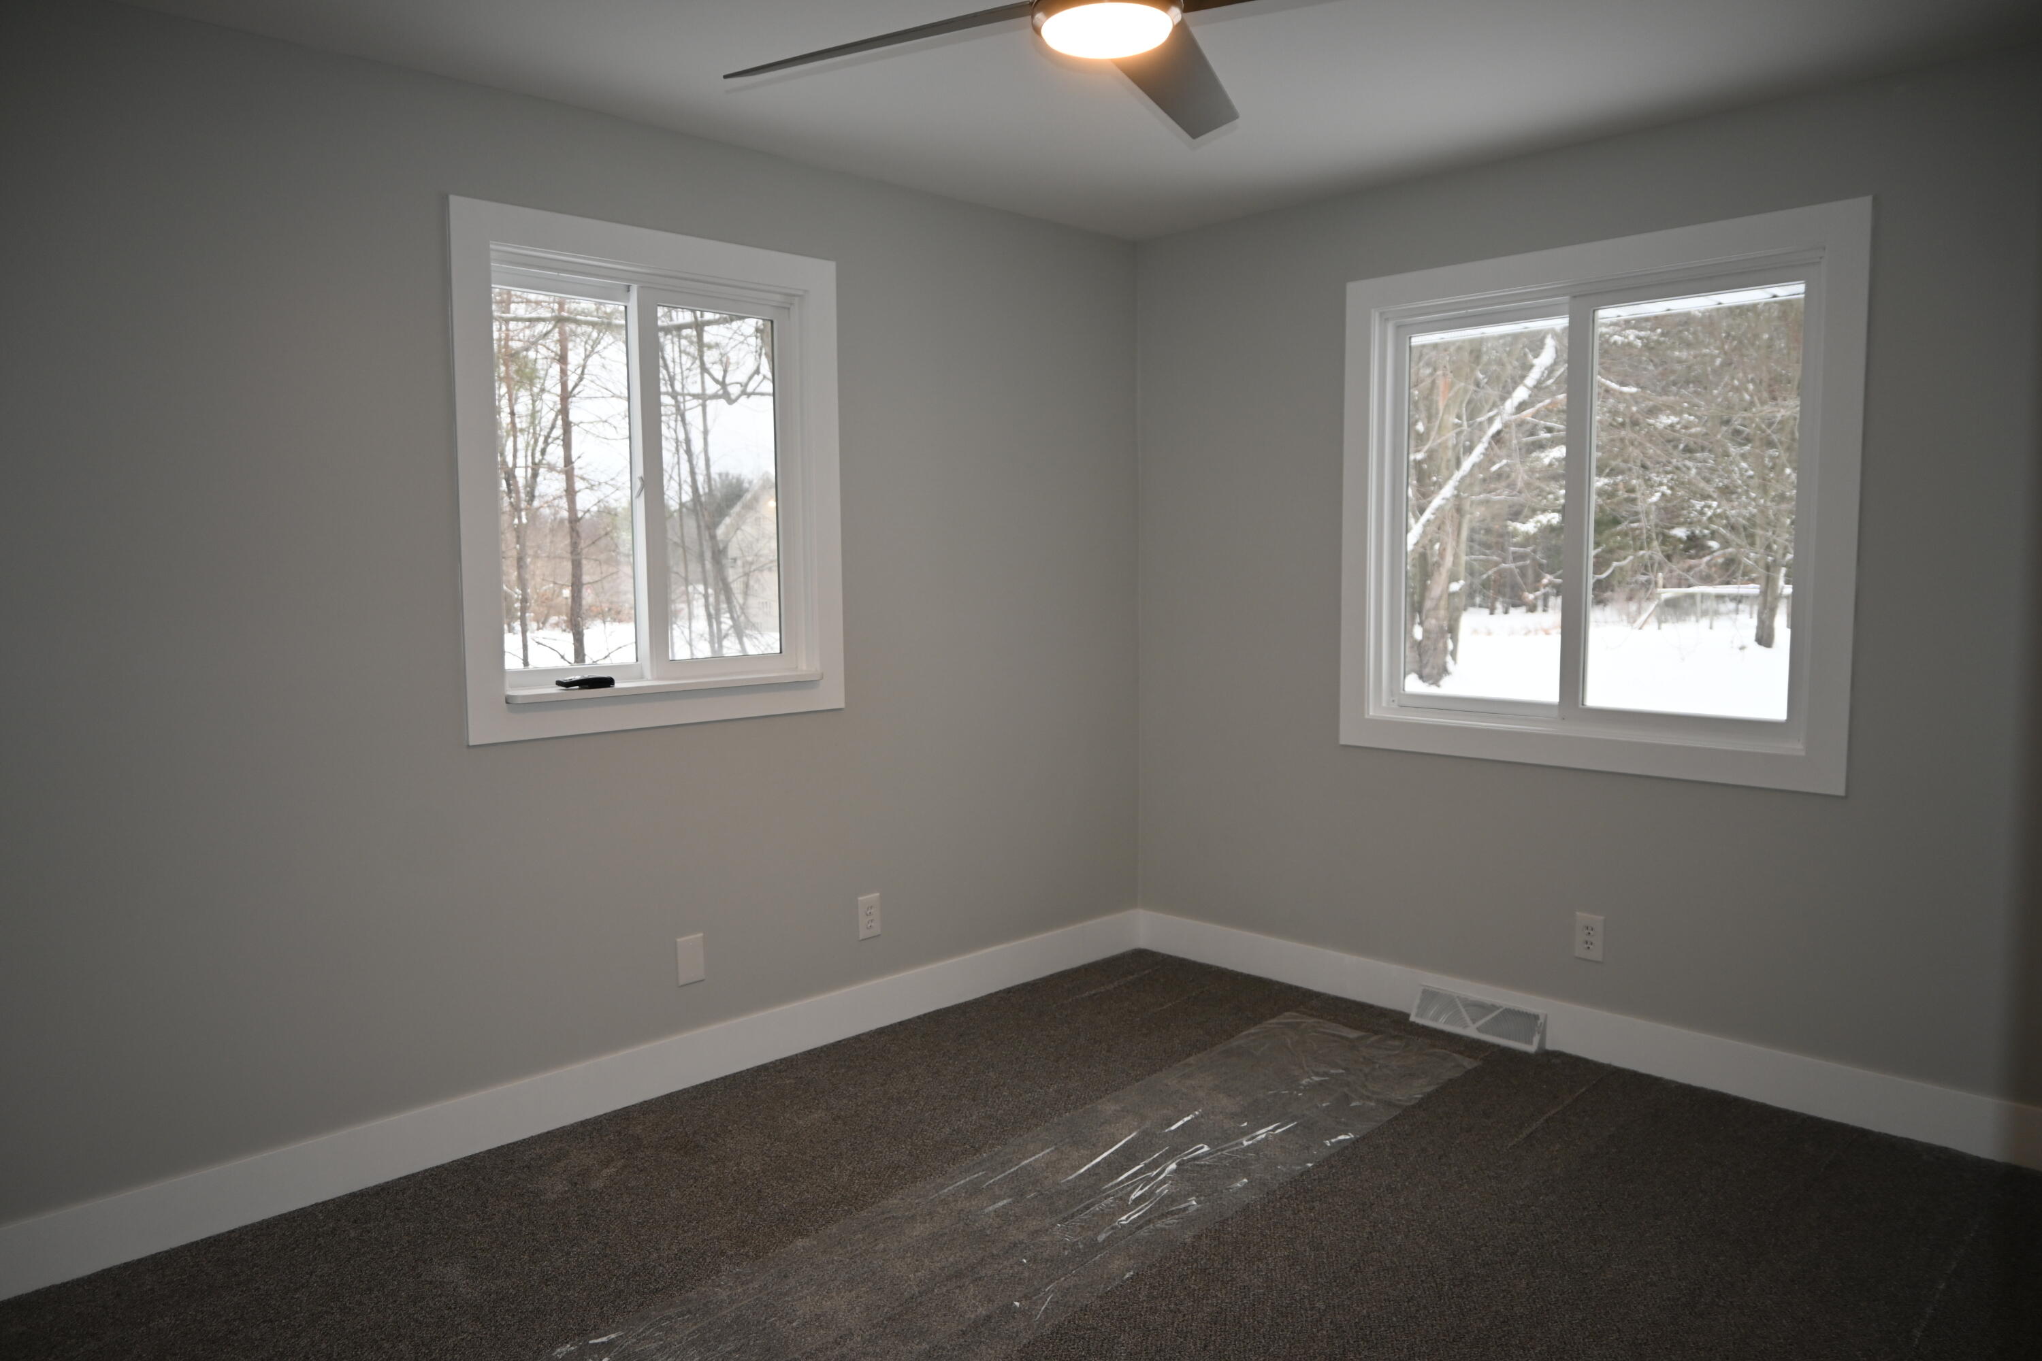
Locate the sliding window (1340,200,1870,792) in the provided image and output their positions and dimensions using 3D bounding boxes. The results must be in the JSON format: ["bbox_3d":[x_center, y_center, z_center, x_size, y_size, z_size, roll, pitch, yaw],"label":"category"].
[{"bbox_3d":[1.472,-0.452,3.630,0.090,1.369,1.353,-5,7,-45],"label":"sliding window"}]

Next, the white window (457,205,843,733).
[{"bbox_3d":[-0.878,-0.492,3.398,1.051,1.215,0.050,-5,7,-45],"label":"white window"}]

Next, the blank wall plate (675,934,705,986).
[{"bbox_3d":[-0.850,0.721,3.509,0.075,0.122,0.008,-5,7,-45],"label":"blank wall plate"}]

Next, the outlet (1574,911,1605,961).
[{"bbox_3d":[1.520,0.688,3.638,0.008,0.121,0.075,-5,7,-45],"label":"outlet"}]

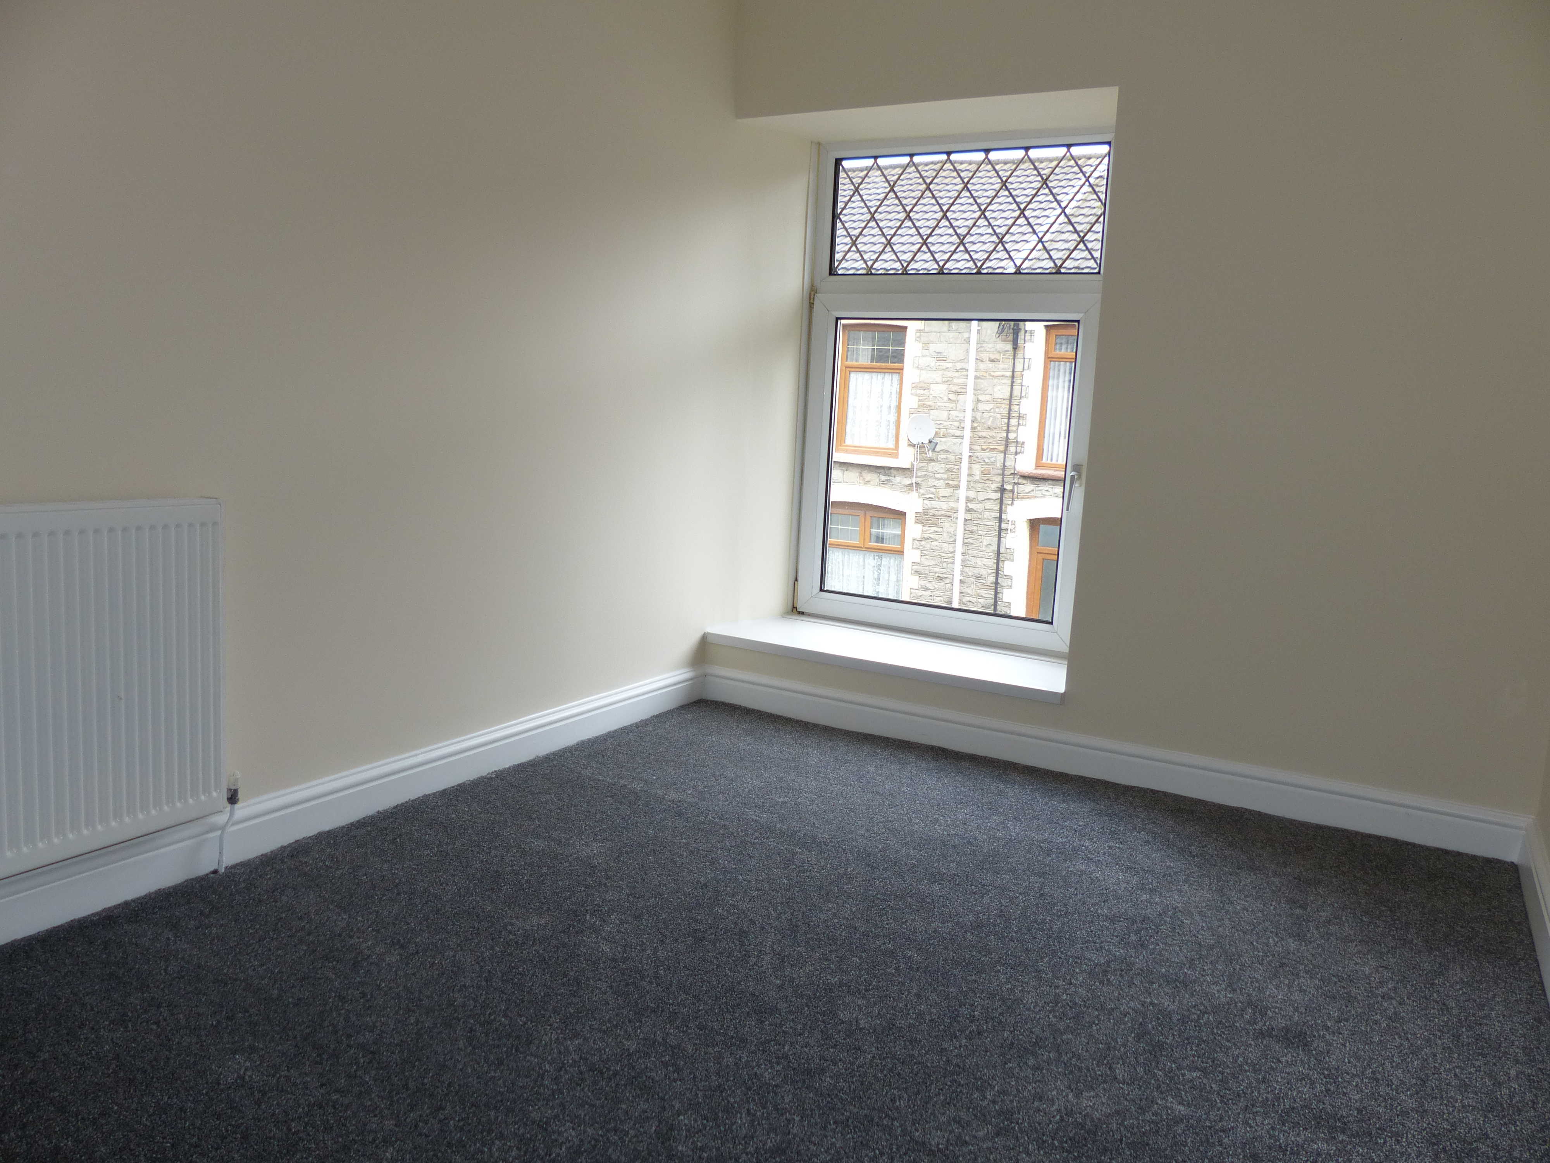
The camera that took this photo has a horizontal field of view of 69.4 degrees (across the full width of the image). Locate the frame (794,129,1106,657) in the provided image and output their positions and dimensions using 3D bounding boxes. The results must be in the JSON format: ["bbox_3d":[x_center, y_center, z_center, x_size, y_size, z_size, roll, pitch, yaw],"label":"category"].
[{"bbox_3d":[0.585,-0.648,3.849,1.083,1.688,0.090,8,9,28],"label":"frame"}]

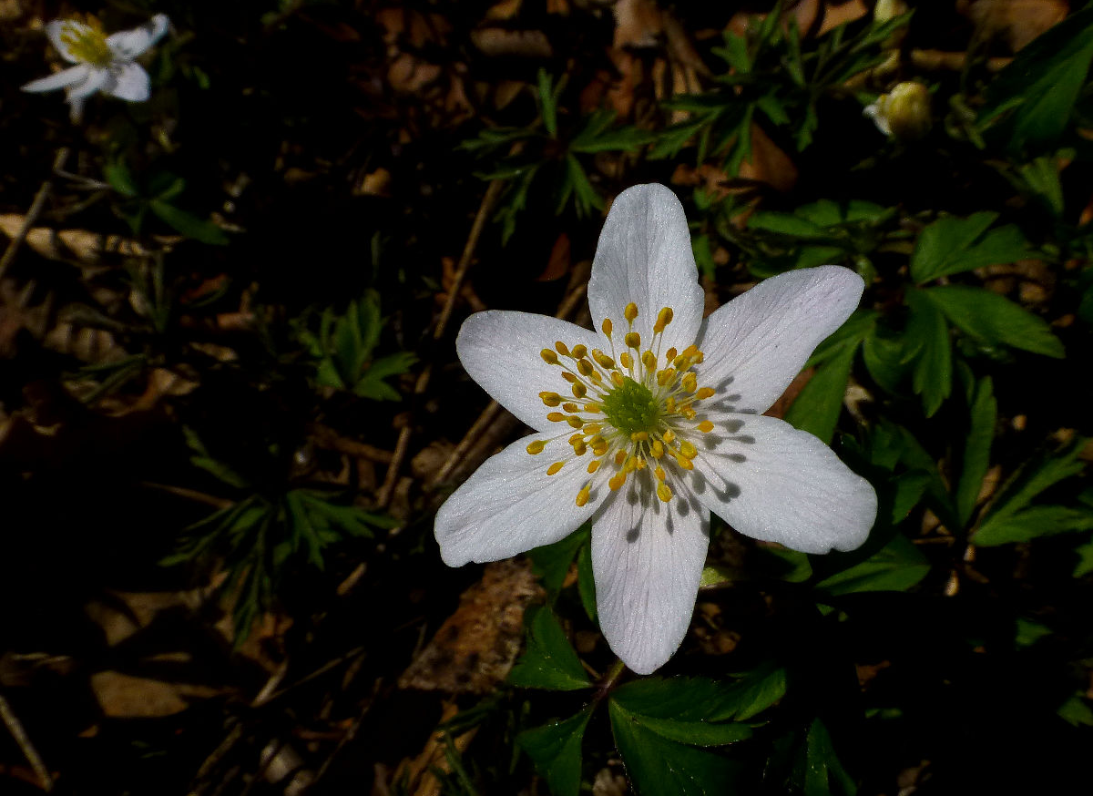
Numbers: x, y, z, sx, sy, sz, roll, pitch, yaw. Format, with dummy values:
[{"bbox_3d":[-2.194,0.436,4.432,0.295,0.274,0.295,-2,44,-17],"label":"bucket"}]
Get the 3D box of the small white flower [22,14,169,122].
[{"bbox_3d":[-0.124,-0.092,0.212,0.039,0.018,0.038,0,63,0],"label":"small white flower"}]

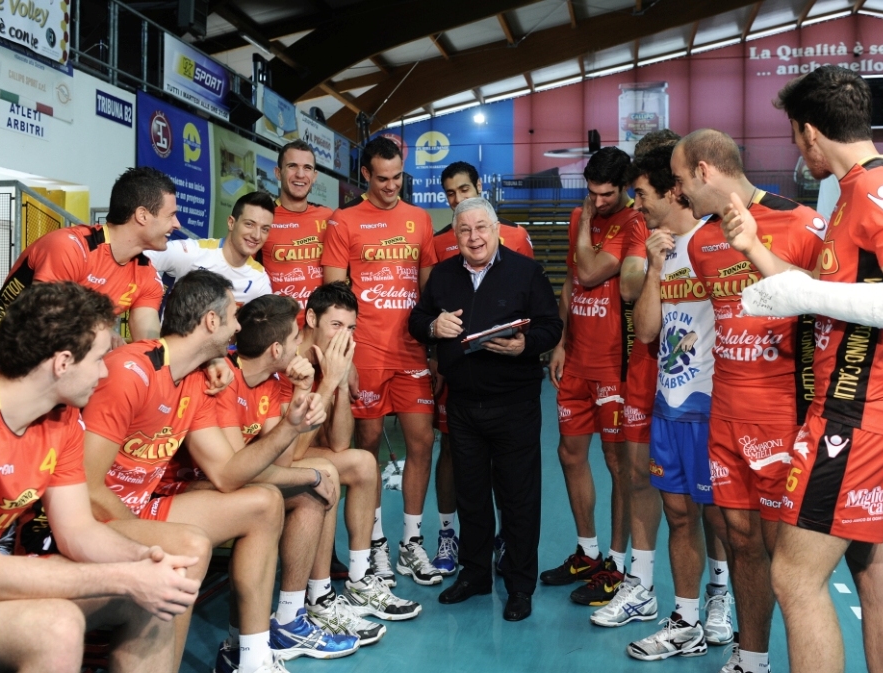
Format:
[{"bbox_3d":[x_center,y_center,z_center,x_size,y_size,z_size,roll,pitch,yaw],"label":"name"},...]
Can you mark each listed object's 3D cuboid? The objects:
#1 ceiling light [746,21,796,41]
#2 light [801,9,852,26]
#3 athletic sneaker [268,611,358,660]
[{"bbox_3d":[10.999,-10.195,29.993,1.634,0.170,0.160,-11,-1,13],"label":"ceiling light"},{"bbox_3d":[12.665,-10.521,29.597,1.526,0.170,0.160,-10,0,13],"label":"light"},{"bbox_3d":[-0.434,0.991,3.015,0.322,0.146,0.117,1,2,-2],"label":"athletic sneaker"}]

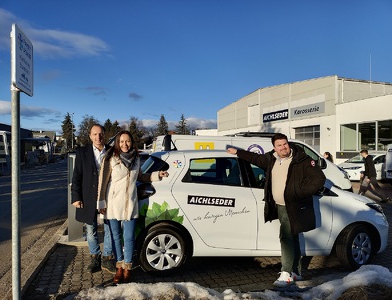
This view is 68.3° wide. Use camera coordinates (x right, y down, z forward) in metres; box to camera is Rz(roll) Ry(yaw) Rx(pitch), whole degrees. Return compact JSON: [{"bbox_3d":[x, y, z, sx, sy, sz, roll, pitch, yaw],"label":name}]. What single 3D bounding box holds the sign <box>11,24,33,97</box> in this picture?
[{"bbox_3d":[-1.550,-0.785,2.580,0.050,0.510,0.340,0,0,-7],"label":"sign"}]

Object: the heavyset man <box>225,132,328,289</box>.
[{"bbox_3d":[0.940,0.665,3.400,1.100,1.730,0.520,0,0,20],"label":"heavyset man"}]

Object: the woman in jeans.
[{"bbox_3d":[-0.715,0.633,3.260,0.780,1.680,0.440,0,0,-13],"label":"woman in jeans"}]

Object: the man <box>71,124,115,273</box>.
[{"bbox_3d":[-1.210,0.570,3.490,0.560,1.760,0.400,0,0,-18],"label":"man"}]

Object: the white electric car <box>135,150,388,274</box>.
[{"bbox_3d":[0.850,0.775,4.430,4.080,1.550,1.790,2,0,-11],"label":"white electric car"}]

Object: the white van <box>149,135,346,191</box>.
[{"bbox_3d":[1.330,0.630,7.800,4.950,1.930,1.930,1,0,-7],"label":"white van"}]

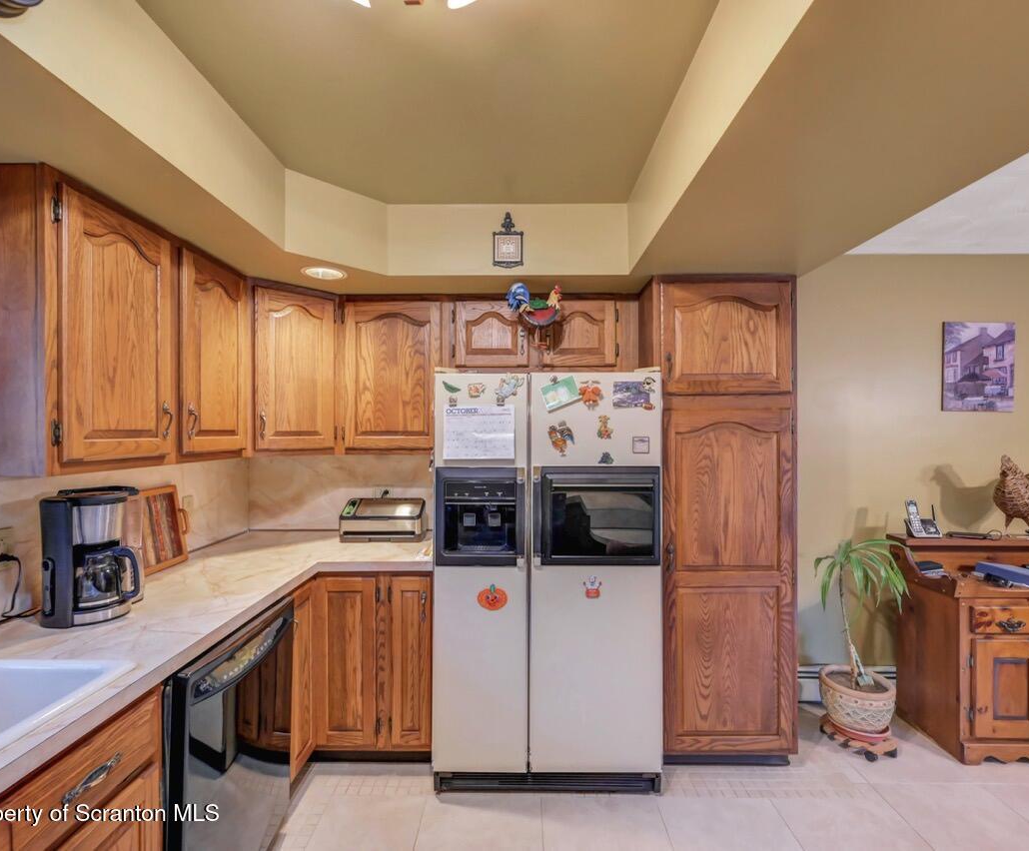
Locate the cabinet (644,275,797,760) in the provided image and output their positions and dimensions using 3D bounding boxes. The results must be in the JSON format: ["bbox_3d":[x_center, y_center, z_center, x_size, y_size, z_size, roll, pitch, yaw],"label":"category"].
[{"bbox_3d":[0.895,0.416,2.422,0.616,2.107,0.635,0,0,0],"label":"cabinet"}]

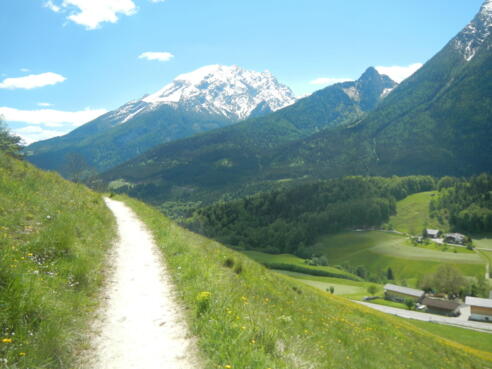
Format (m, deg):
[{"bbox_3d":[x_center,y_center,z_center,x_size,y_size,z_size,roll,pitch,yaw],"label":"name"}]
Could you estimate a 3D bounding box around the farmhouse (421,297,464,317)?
[{"bbox_3d":[83.510,52.320,170.000,13.500,5.000,9.000,0,0,38],"label":"farmhouse"}]

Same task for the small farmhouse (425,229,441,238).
[{"bbox_3d":[185.090,49.620,395.000,10.500,8.000,9.500,0,0,27],"label":"small farmhouse"}]

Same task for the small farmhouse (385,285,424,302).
[{"bbox_3d":[74.470,51.350,187.000,9.000,6.600,15.800,0,0,-41],"label":"small farmhouse"}]

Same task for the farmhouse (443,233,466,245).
[{"bbox_3d":[196.280,50.750,372.000,12.000,9.500,14.000,0,0,-35],"label":"farmhouse"}]

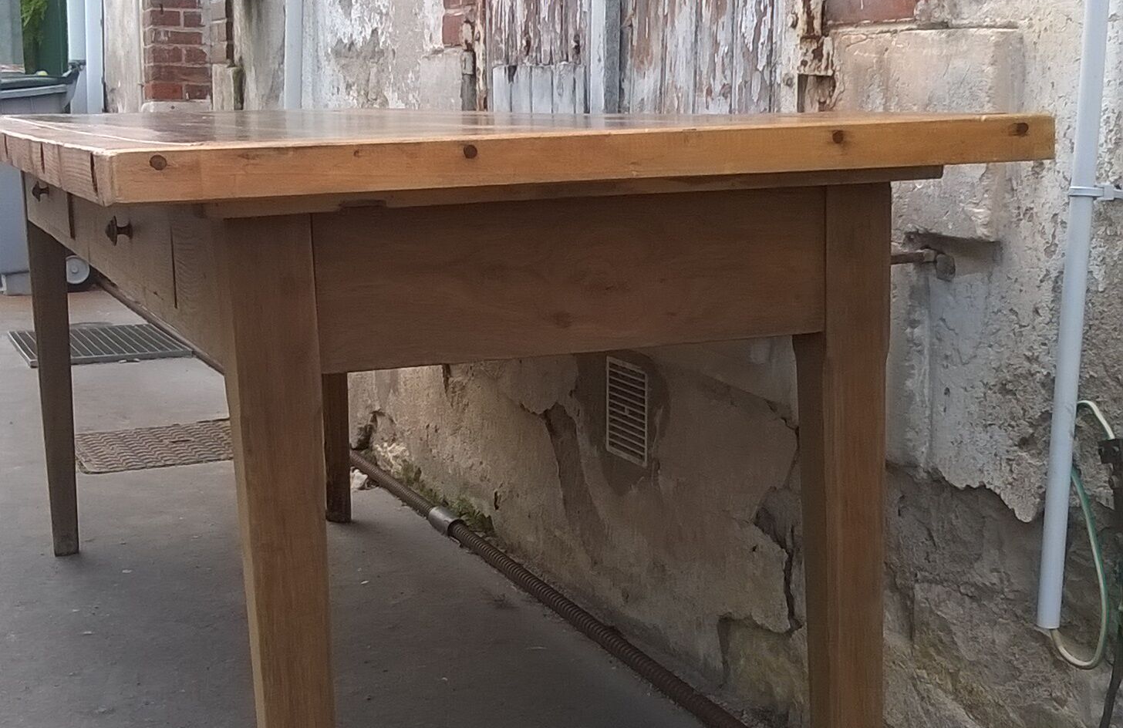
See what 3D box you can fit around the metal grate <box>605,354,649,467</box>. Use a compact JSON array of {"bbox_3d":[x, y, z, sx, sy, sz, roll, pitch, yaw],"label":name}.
[{"bbox_3d":[0.096,0.071,2.566,0.015,0.141,0.146,-3,10,-22],"label":"metal grate"}]

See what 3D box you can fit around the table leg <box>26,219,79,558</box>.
[{"bbox_3d":[-0.919,0.042,3.180,0.066,0.620,0.066,-4,10,-21],"label":"table leg"}]

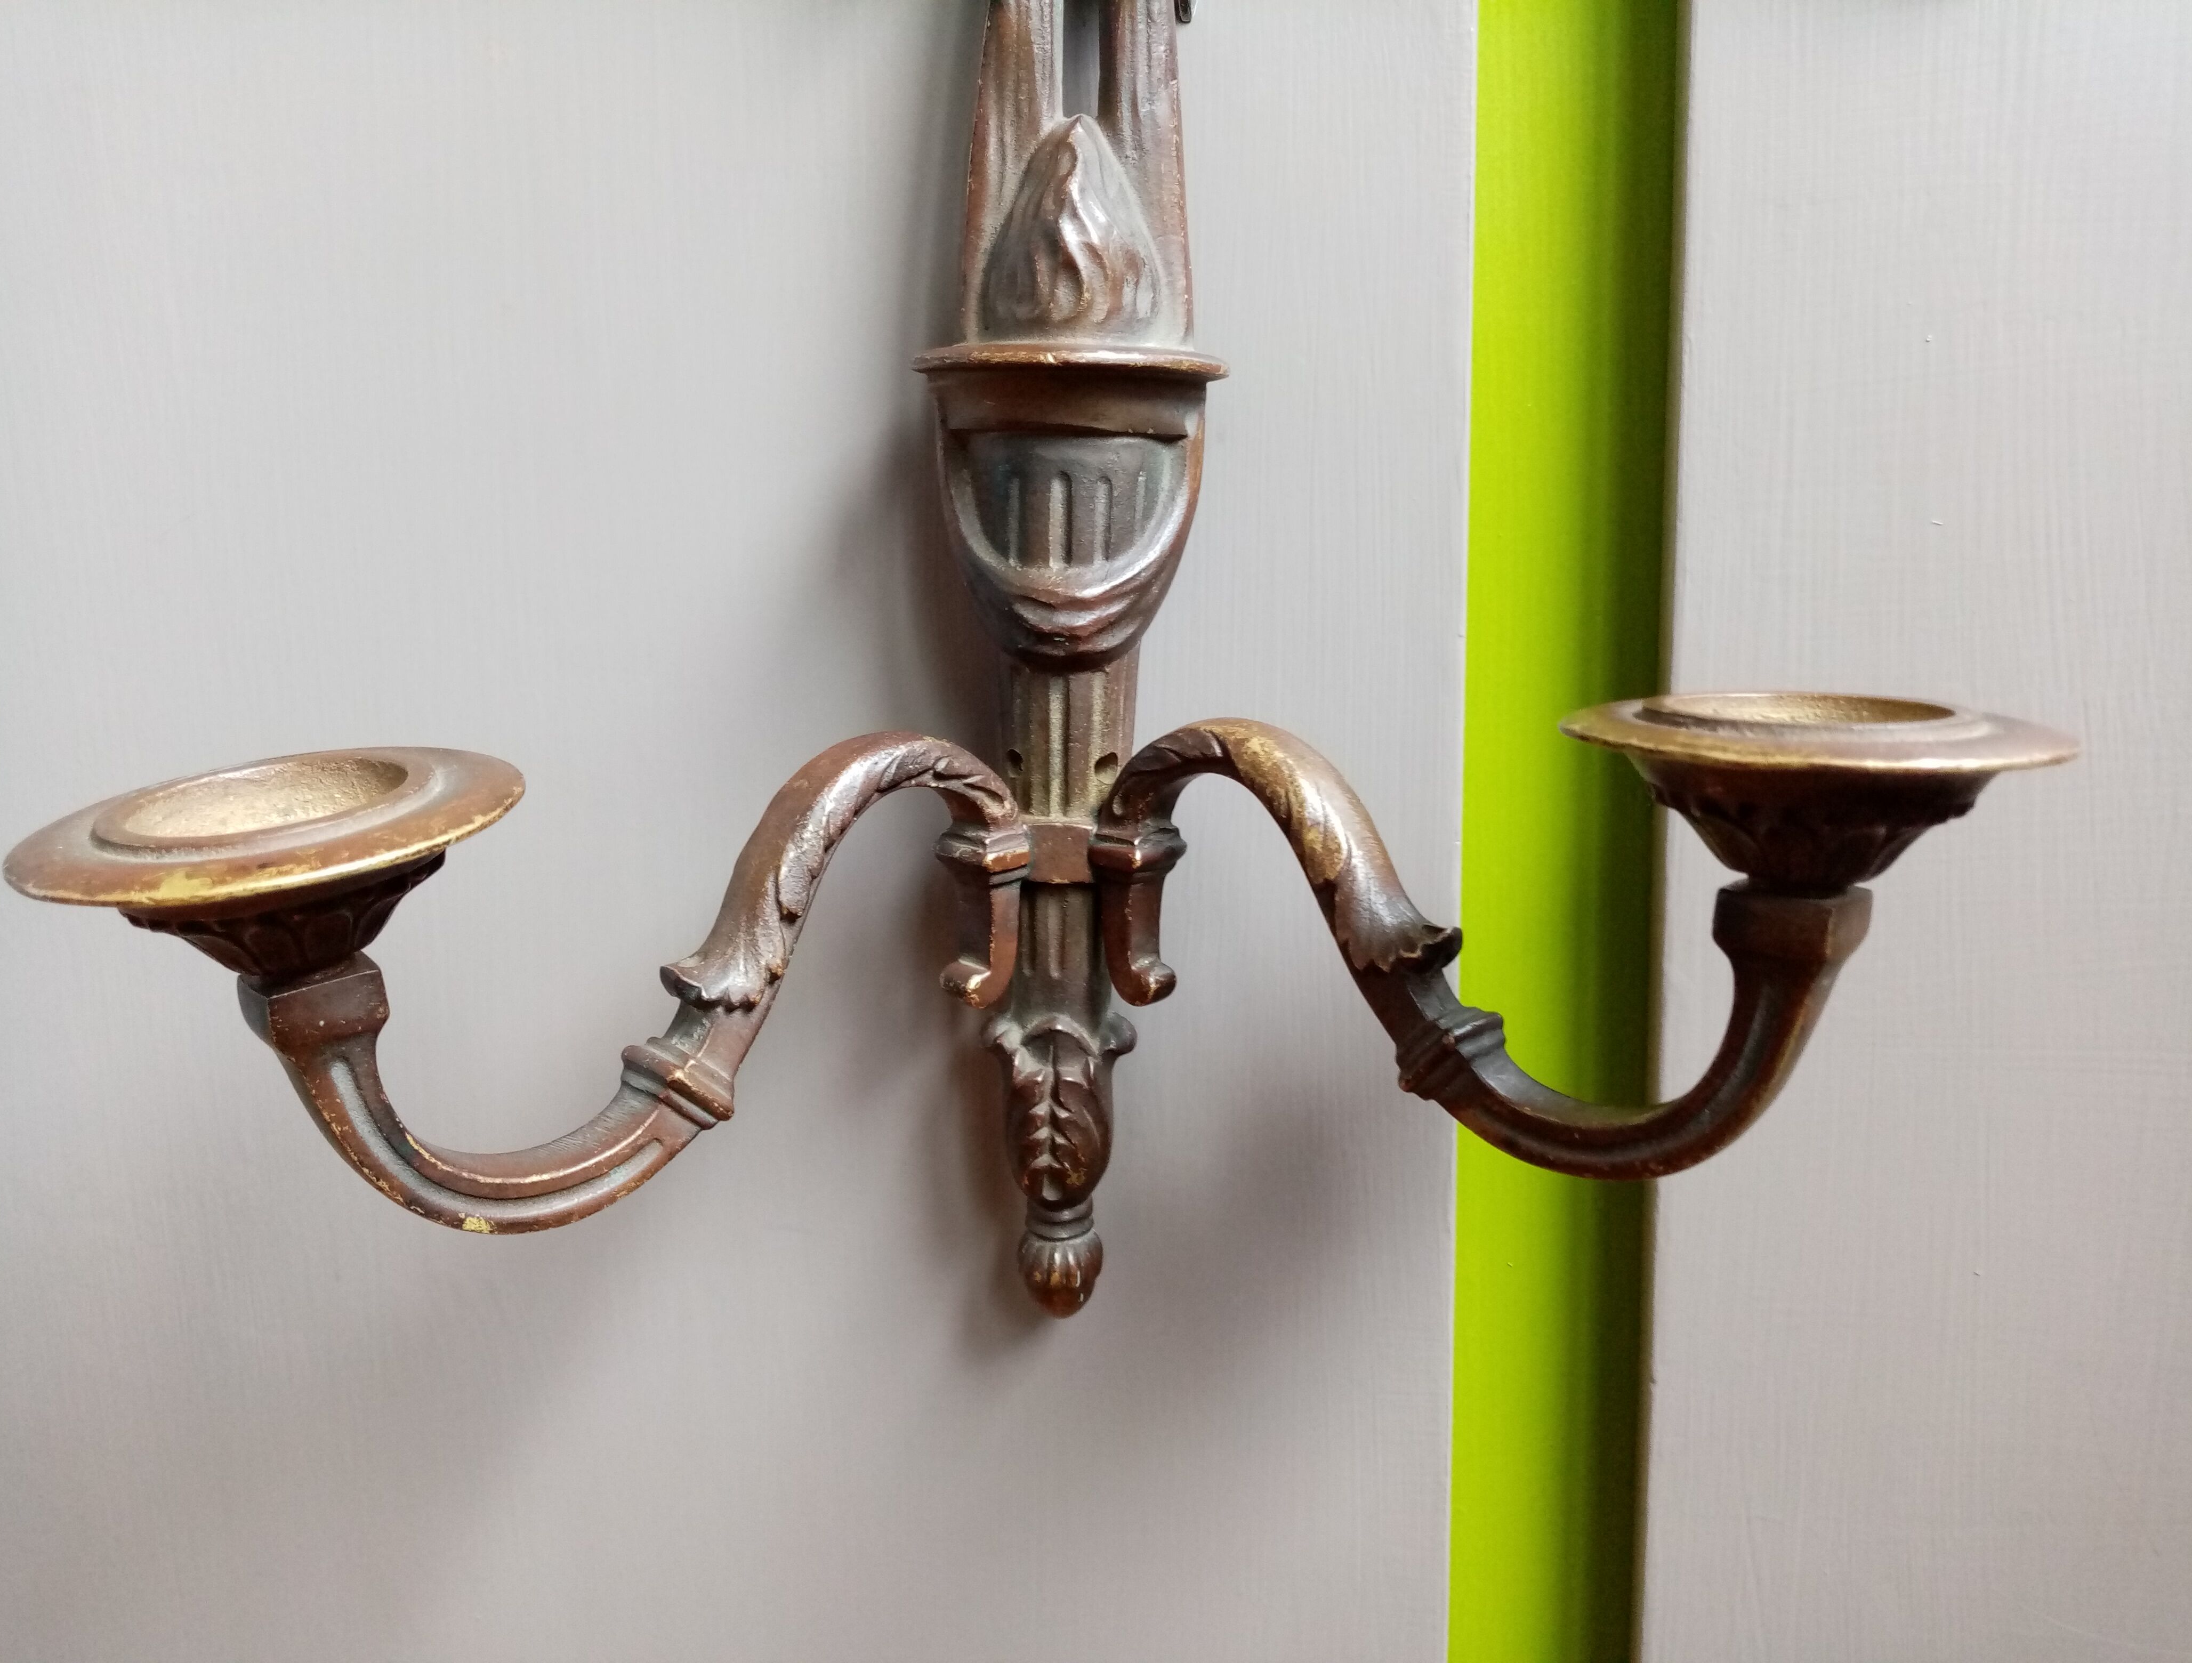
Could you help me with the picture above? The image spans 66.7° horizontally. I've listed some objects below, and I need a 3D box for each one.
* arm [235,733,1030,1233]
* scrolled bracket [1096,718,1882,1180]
[{"bbox_3d":[-0.064,0.022,0.269,0.131,0.068,0.019,-11,12,-39],"label":"arm"},{"bbox_3d":[0.051,0.016,0.267,0.131,0.064,0.019,7,9,40],"label":"scrolled bracket"}]

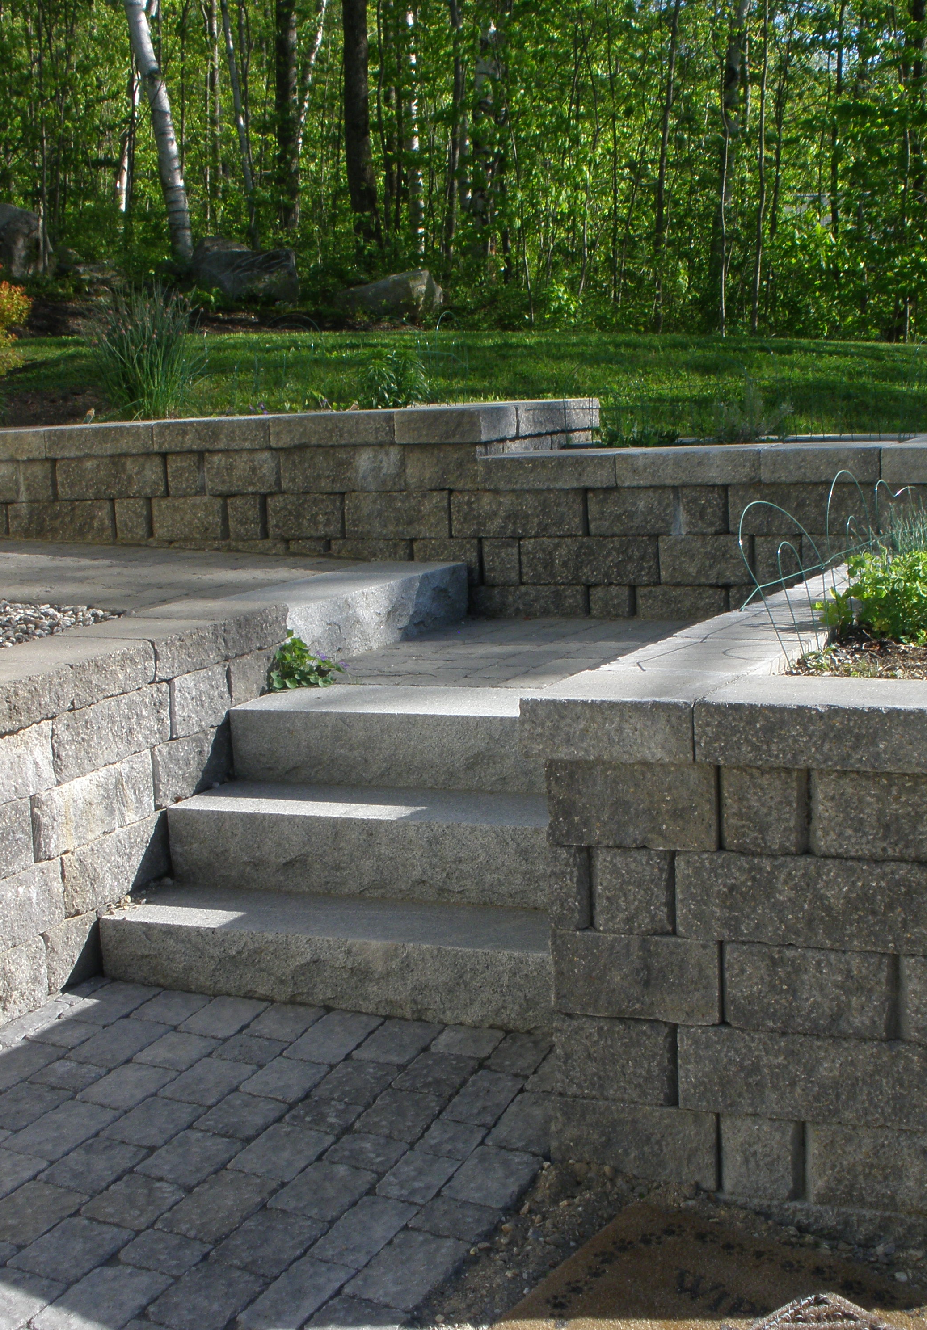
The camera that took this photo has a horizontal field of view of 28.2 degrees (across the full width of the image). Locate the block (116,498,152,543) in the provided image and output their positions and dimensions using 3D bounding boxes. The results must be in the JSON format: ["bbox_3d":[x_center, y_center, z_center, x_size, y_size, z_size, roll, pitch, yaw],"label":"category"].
[{"bbox_3d":[-1.109,-0.536,6.689,0.148,0.152,0.280,2,9,28],"label":"block"}]

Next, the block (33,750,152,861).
[{"bbox_3d":[-0.966,0.325,4.269,0.280,0.152,0.482,1,9,23],"label":"block"}]

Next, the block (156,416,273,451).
[{"bbox_3d":[-0.795,-0.801,6.426,0.455,0.102,0.300,1,10,25],"label":"block"}]

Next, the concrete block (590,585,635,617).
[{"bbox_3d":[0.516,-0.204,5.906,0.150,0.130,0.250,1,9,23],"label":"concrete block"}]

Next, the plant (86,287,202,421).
[{"bbox_3d":[-1.191,-1.167,6.922,0.419,0.489,0.410,-3,9,0],"label":"plant"}]

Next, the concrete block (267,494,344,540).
[{"bbox_3d":[-0.465,-0.515,6.246,0.301,0.152,0.300,1,9,25],"label":"concrete block"}]

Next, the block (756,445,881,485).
[{"bbox_3d":[1.115,-0.614,5.615,0.366,0.104,0.305,1,10,24],"label":"block"}]

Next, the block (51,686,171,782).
[{"bbox_3d":[-0.918,0.145,4.276,0.260,0.152,0.460,1,9,24],"label":"block"}]

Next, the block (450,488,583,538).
[{"bbox_3d":[0.233,-0.500,5.969,0.466,0.152,0.280,2,9,28],"label":"block"}]

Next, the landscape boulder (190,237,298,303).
[{"bbox_3d":[-1.680,-3.035,14.200,0.790,0.500,0.600,-2,8,0],"label":"landscape boulder"}]

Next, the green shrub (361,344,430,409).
[{"bbox_3d":[-0.240,-1.026,6.600,0.250,0.235,0.250,-3,9,-2],"label":"green shrub"}]

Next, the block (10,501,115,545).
[{"bbox_3d":[-1.397,-0.544,6.780,0.465,0.148,0.260,2,9,25],"label":"block"}]

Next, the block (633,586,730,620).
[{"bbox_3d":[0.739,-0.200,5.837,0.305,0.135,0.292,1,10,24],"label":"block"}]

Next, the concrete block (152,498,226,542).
[{"bbox_3d":[-0.892,-0.529,6.525,0.305,0.152,0.292,1,10,24],"label":"concrete block"}]

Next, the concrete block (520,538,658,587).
[{"bbox_3d":[0.452,-0.343,5.841,0.461,0.153,0.300,1,9,25],"label":"concrete block"}]

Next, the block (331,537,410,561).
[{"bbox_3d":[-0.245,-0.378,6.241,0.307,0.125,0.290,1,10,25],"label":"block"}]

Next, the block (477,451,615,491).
[{"bbox_3d":[0.316,-0.626,5.934,0.457,0.105,0.290,1,9,23],"label":"block"}]

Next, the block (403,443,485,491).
[{"bbox_3d":[-0.007,-0.663,6.099,0.300,0.152,0.274,1,10,24],"label":"block"}]

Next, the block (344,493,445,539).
[{"bbox_3d":[-0.155,-0.510,6.178,0.384,0.152,0.280,2,9,28],"label":"block"}]

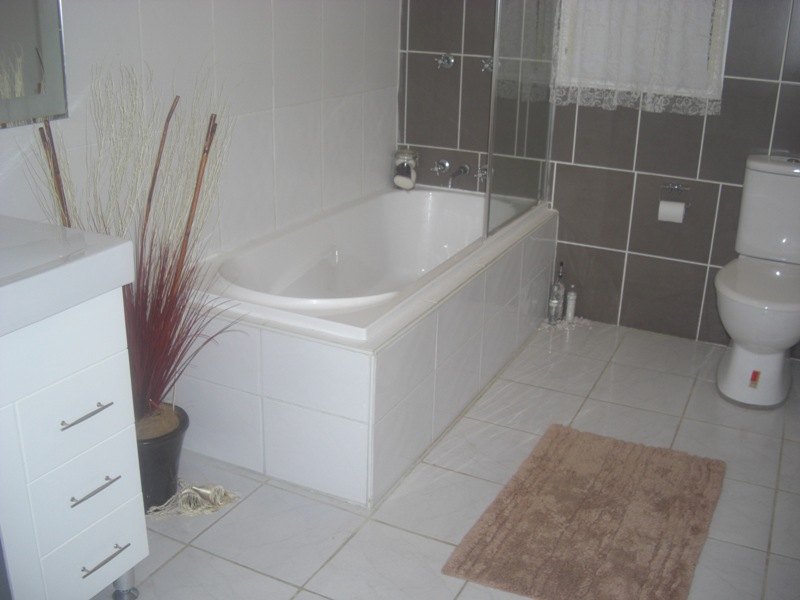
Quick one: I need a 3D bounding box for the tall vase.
[{"bbox_3d":[-0.697,0.433,2.289,0.255,0.238,0.255,1,20,-1],"label":"tall vase"}]

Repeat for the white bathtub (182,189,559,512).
[{"bbox_3d":[-0.047,0.016,3.111,0.775,0.488,1.700,11,22,24],"label":"white bathtub"}]

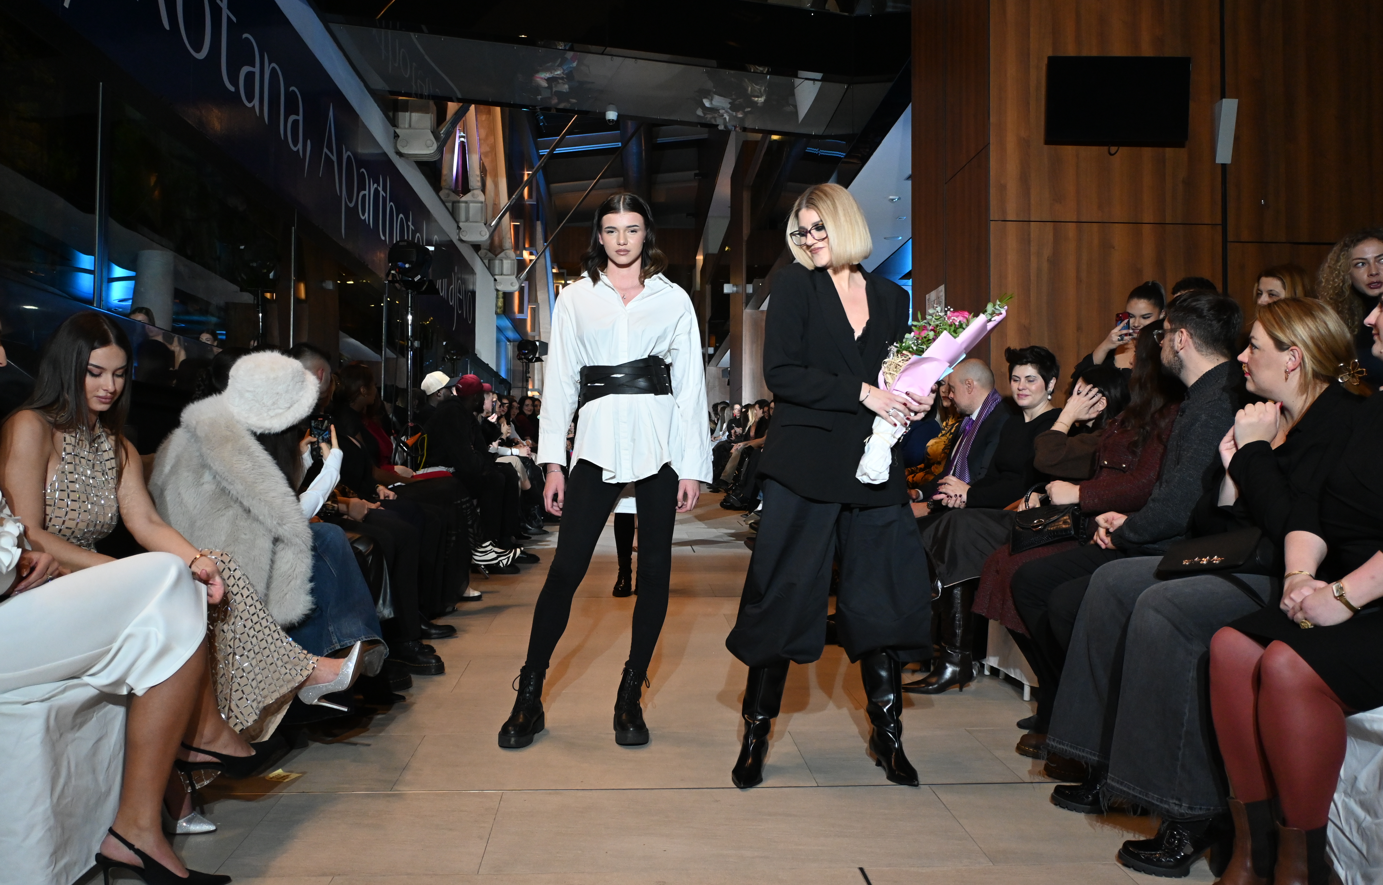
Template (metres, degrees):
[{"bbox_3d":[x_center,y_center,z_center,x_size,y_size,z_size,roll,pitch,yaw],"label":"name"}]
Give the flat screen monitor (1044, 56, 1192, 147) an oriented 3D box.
[{"bbox_3d":[2.383,-1.909,6.450,0.800,0.490,0.080,0,6,0],"label":"flat screen monitor"}]

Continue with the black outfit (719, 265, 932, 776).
[{"bbox_3d":[0.405,0.235,3.420,0.590,1.520,0.440,0,1,-12],"label":"black outfit"}]

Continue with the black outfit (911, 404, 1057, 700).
[{"bbox_3d":[1.200,0.419,4.600,0.740,1.110,0.500,0,1,-20],"label":"black outfit"}]

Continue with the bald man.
[{"bbox_3d":[1.110,0.298,5.120,0.780,1.330,0.540,0,1,-13],"label":"bald man"}]

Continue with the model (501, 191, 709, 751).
[{"bbox_3d":[-0.285,0.078,3.860,0.690,1.810,0.380,0,1,-3],"label":"model"}]

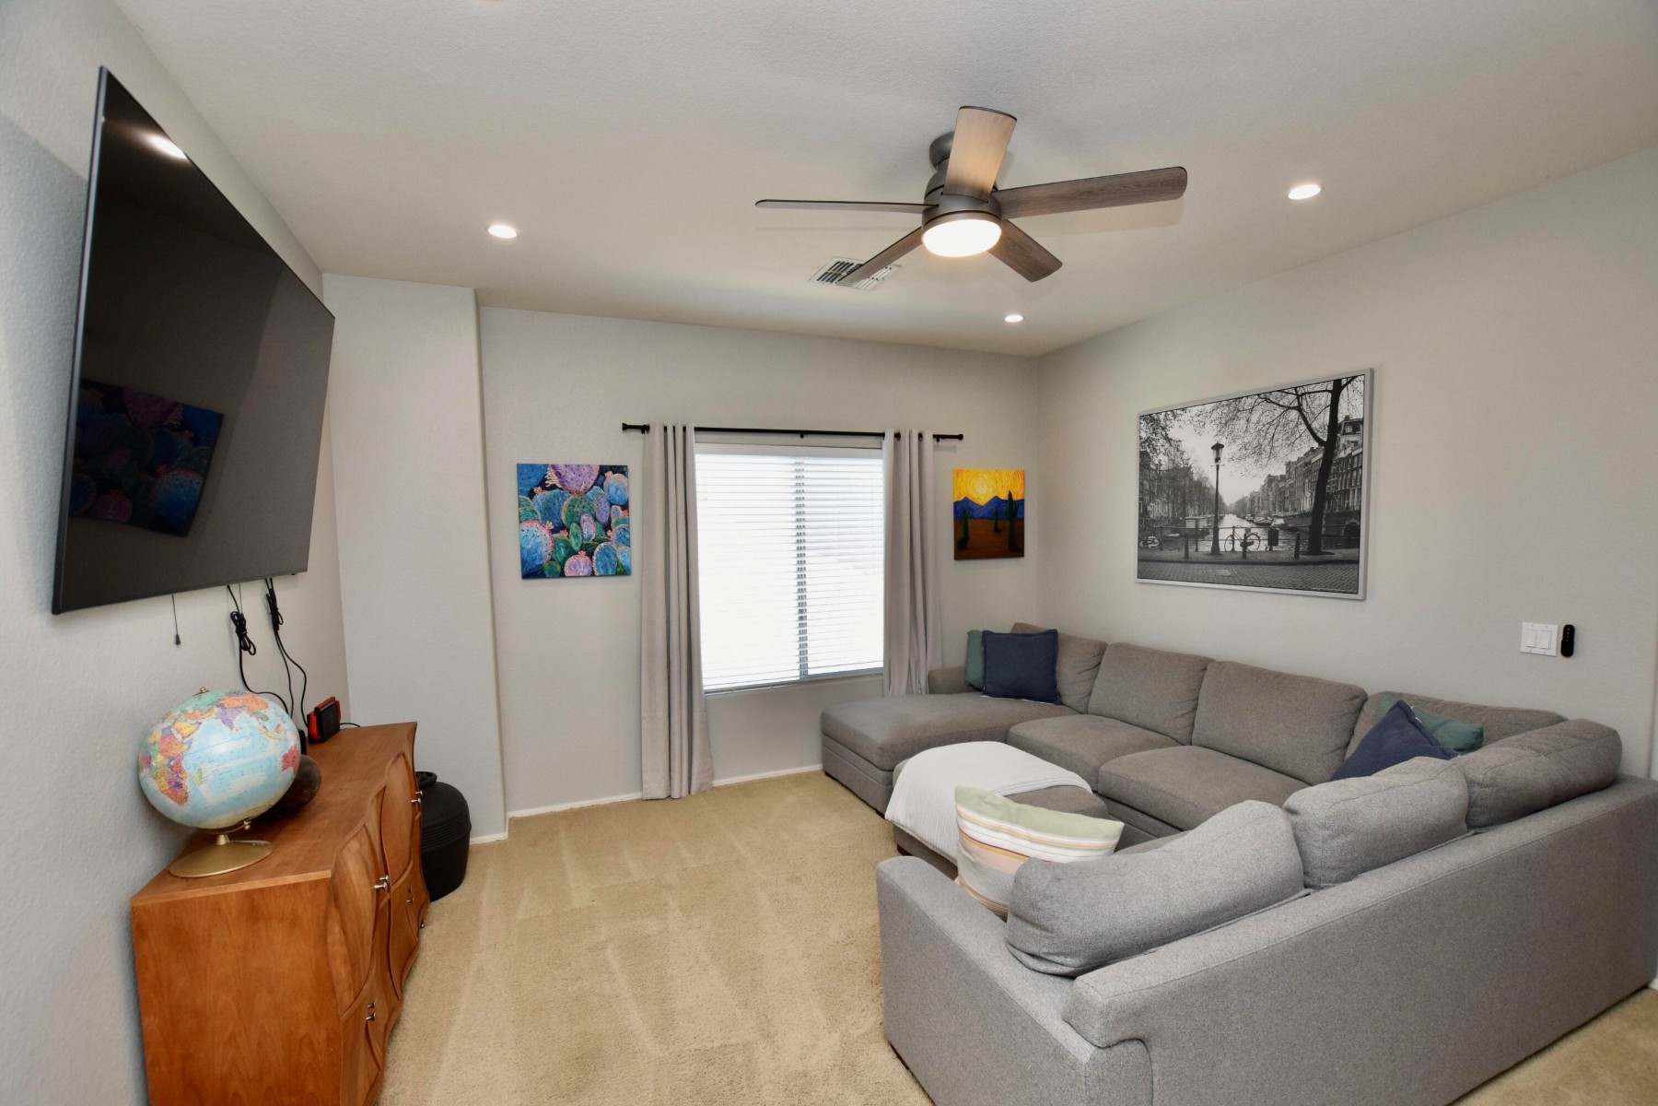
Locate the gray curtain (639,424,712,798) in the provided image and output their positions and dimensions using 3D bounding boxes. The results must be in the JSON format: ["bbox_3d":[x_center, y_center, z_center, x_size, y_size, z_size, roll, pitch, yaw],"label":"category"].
[{"bbox_3d":[-0.899,0.341,3.976,0.366,2.163,0.130,-3,3,-23],"label":"gray curtain"}]

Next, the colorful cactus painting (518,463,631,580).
[{"bbox_3d":[-1.395,-0.173,3.818,0.570,0.618,0.035,-3,3,-23],"label":"colorful cactus painting"}]

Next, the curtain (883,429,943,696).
[{"bbox_3d":[0.566,0.275,4.602,0.443,2.164,0.130,-3,3,-23],"label":"curtain"}]

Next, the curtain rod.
[{"bbox_3d":[-0.120,-0.735,4.282,2.230,0.065,0.080,-3,3,-23],"label":"curtain rod"}]

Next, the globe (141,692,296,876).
[{"bbox_3d":[-1.427,0.523,1.633,0.310,0.388,0.305,-3,3,-24],"label":"globe"}]

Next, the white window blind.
[{"bbox_3d":[-0.153,0.072,4.447,1.464,1.498,0.060,-3,3,-23],"label":"white window blind"}]

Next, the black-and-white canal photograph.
[{"bbox_3d":[2.192,-0.319,3.714,0.035,1.033,1.286,-3,3,-24],"label":"black-and-white canal photograph"}]

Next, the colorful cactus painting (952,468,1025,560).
[{"bbox_3d":[1.136,-0.269,4.900,0.600,0.624,0.035,-3,3,-23],"label":"colorful cactus painting"}]

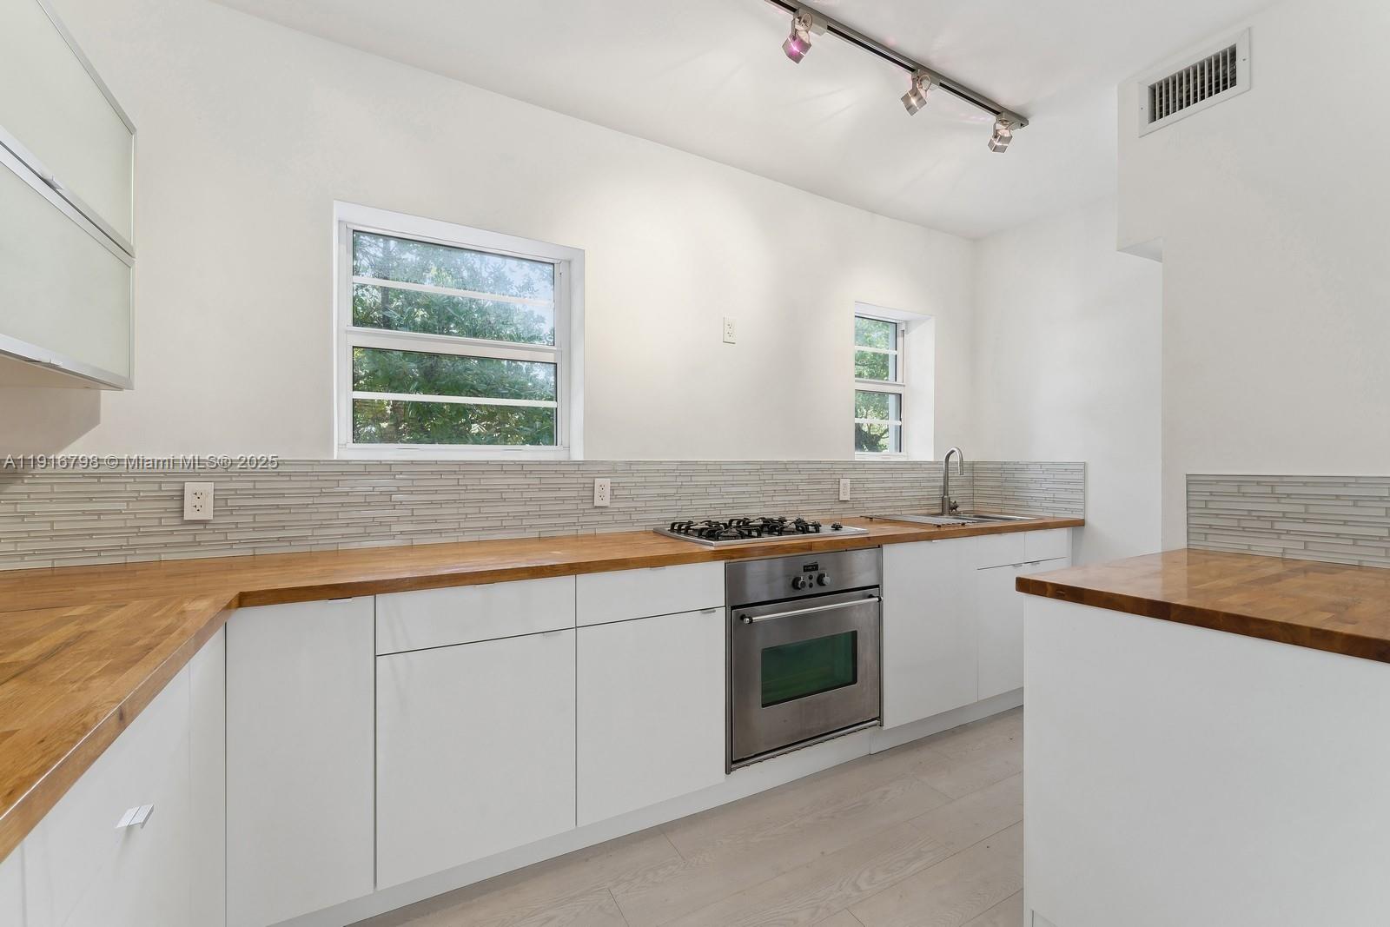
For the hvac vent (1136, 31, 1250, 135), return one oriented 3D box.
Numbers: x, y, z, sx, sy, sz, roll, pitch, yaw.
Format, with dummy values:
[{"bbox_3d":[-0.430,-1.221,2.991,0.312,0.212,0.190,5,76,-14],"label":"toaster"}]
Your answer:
[{"bbox_3d":[1.707,-1.301,1.862,0.025,0.200,0.298,0,0,-28],"label":"hvac vent"}]

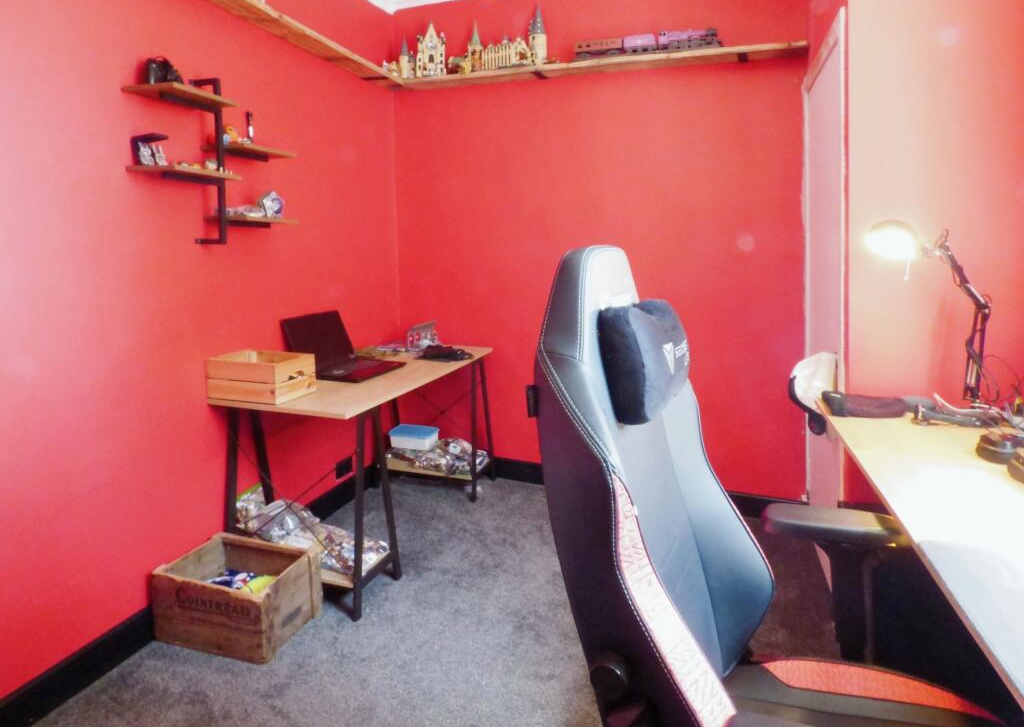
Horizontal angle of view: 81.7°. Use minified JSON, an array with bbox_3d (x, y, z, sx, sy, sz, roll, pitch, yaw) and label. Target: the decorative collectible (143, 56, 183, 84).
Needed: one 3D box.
[{"bbox_3d":[-1.134,-0.953,1.923,0.080,0.088,0.088,2,9,19],"label":"decorative collectible"}]

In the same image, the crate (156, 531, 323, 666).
[{"bbox_3d":[-0.949,0.799,2.064,0.450,0.235,0.295,2,9,19],"label":"crate"}]

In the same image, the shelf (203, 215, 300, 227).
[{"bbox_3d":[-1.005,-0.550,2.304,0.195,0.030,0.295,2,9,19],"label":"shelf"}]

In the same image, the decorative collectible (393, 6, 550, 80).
[{"bbox_3d":[-0.231,-1.759,3.281,0.920,0.340,0.170,2,9,19],"label":"decorative collectible"}]

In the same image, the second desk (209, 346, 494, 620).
[{"bbox_3d":[-0.604,0.403,2.793,0.595,0.755,1.420,2,9,19],"label":"second desk"}]

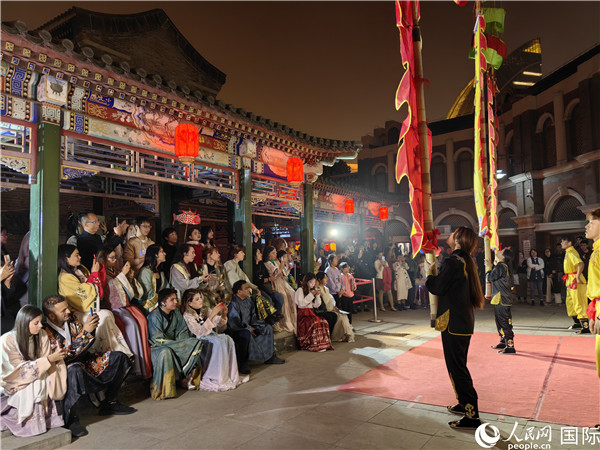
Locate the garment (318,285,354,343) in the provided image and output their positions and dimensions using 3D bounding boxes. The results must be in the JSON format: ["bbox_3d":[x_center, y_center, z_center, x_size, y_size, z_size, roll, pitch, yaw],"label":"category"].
[{"bbox_3d":[0.627,1.553,8.260,0.680,0.987,0.520,-3,-5,25],"label":"garment"}]

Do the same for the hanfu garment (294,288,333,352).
[{"bbox_3d":[0.217,1.512,7.535,0.620,0.957,0.520,-5,-6,40],"label":"hanfu garment"}]

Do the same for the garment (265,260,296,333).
[{"bbox_3d":[-0.318,1.177,7.636,0.600,1.189,0.500,-4,-6,35],"label":"garment"}]

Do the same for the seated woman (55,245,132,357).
[{"bbox_3d":[-2.210,0.848,5.057,0.740,1.279,0.560,-1,-5,10],"label":"seated woman"}]

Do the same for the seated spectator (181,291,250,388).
[{"bbox_3d":[-0.976,1.243,5.391,0.760,1.070,0.580,-3,-6,29],"label":"seated spectator"}]

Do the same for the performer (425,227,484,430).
[{"bbox_3d":[1.312,0.833,3.992,0.480,1.600,0.470,-2,-5,16],"label":"performer"}]

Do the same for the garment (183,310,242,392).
[{"bbox_3d":[-0.984,1.344,5.337,0.680,0.860,0.580,-3,-6,29],"label":"garment"}]

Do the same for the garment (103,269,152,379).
[{"bbox_3d":[-1.931,1.054,5.208,0.640,1.148,0.480,-2,-5,20],"label":"garment"}]

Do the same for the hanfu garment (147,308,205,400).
[{"bbox_3d":[-1.338,1.303,5.051,0.620,0.900,0.630,-5,-7,43],"label":"hanfu garment"}]

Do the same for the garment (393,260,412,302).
[{"bbox_3d":[2.975,1.609,13.696,0.560,1.150,0.400,0,-5,-6],"label":"garment"}]

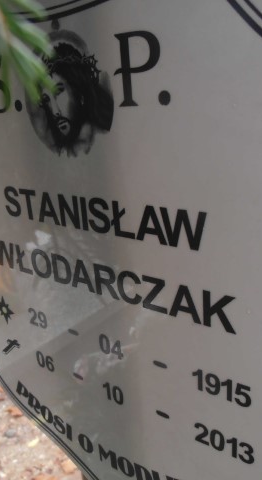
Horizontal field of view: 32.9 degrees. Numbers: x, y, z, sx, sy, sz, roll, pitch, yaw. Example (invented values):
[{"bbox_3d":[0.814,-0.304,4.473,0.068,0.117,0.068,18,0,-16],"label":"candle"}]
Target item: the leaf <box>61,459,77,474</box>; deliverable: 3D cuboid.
[{"bbox_3d":[-0.168,0.663,1.298,0.063,0.018,0.051,-2,19,0],"label":"leaf"}]

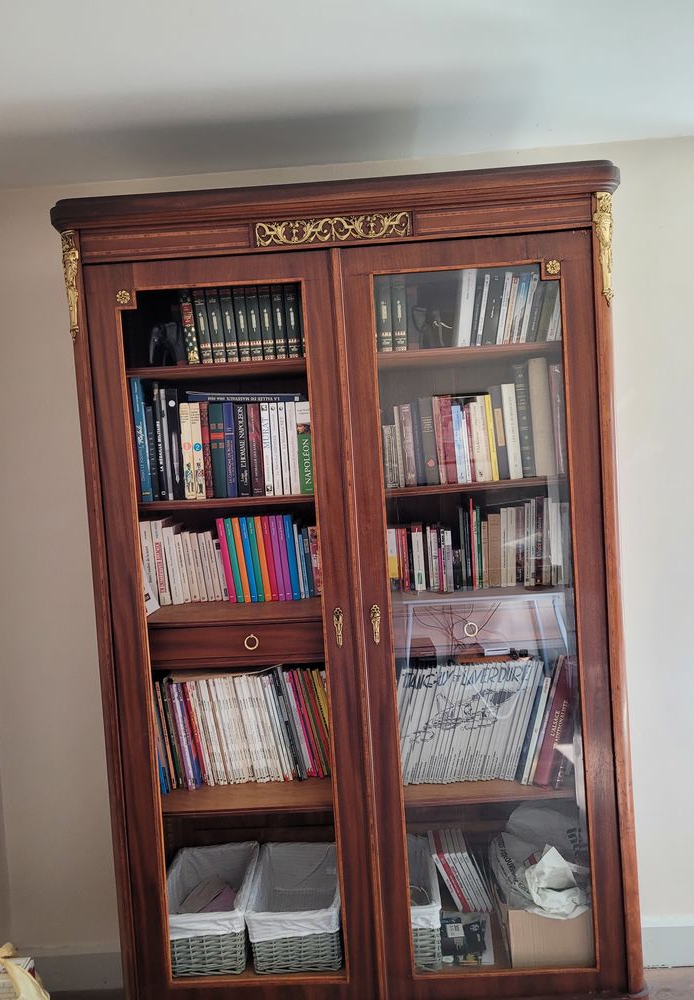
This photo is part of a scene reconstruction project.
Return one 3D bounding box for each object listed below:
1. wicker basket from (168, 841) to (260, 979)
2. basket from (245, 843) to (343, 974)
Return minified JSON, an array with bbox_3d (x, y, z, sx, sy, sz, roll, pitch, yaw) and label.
[{"bbox_3d":[-0.383,1.156,2.128,0.250,0.172,0.365,-3,2,2],"label":"wicker basket"},{"bbox_3d":[-0.128,1.140,2.118,0.250,0.172,0.365,-3,2,2],"label":"basket"}]

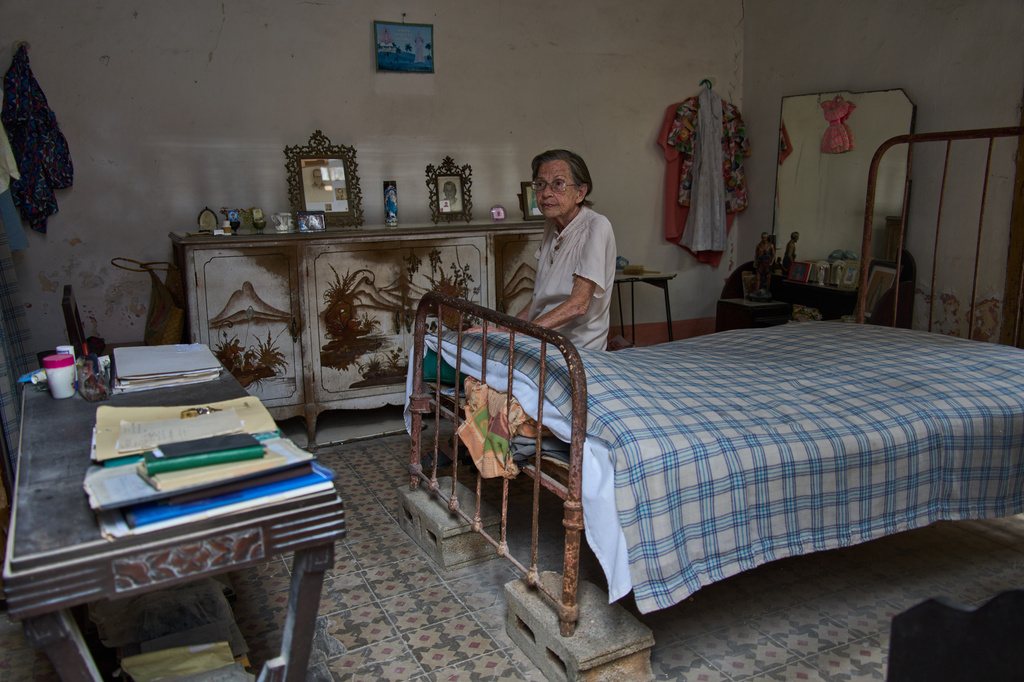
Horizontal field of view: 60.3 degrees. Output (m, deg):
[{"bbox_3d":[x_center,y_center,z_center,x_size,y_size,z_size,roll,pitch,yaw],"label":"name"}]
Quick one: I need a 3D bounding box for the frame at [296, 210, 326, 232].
[{"bbox_3d":[-0.872,-0.521,3.840,0.130,0.097,0.030,-6,0,-19],"label":"frame"}]

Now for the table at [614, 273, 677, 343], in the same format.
[{"bbox_3d":[0.659,-0.062,4.660,0.380,0.550,0.340,-7,13,-24],"label":"table"}]

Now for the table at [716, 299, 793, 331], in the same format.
[{"bbox_3d":[1.275,-0.010,4.687,0.270,0.400,0.270,-7,13,-24],"label":"table"}]

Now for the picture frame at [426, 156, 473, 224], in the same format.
[{"bbox_3d":[-0.288,-0.700,4.100,0.200,0.310,0.030,-7,5,-24],"label":"picture frame"}]

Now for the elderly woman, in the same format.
[{"bbox_3d":[0.095,-0.037,3.120,0.600,1.210,0.450,-6,12,-21],"label":"elderly woman"}]

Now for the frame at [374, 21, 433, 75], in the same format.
[{"bbox_3d":[-0.499,-1.364,4.100,0.283,0.226,0.020,-7,13,-24],"label":"frame"}]

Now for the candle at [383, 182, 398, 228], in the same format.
[{"bbox_3d":[-0.554,-0.625,4.030,0.060,0.205,0.060,-7,13,-24],"label":"candle"}]

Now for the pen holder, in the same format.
[{"bbox_3d":[-0.869,0.076,1.830,0.060,0.097,0.056,-7,13,-24],"label":"pen holder"}]

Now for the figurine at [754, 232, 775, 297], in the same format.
[{"bbox_3d":[1.344,-0.400,4.700,0.110,0.345,0.095,2,12,16],"label":"figurine"}]

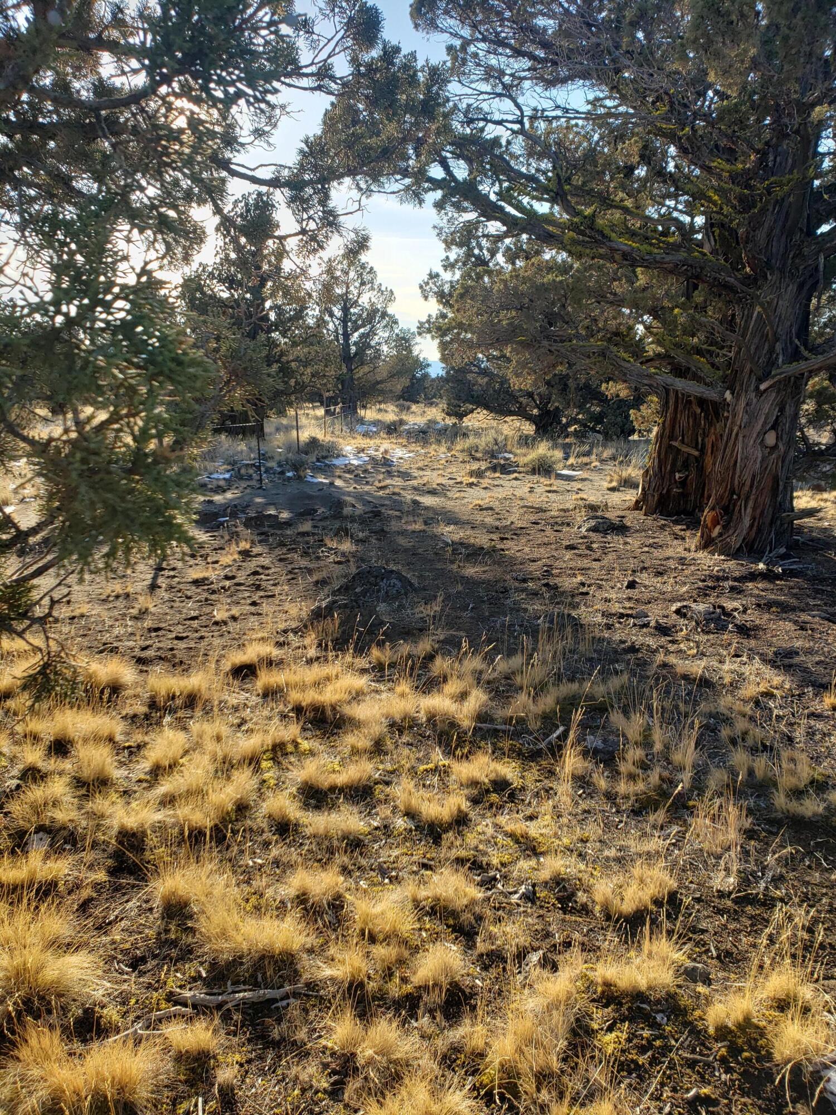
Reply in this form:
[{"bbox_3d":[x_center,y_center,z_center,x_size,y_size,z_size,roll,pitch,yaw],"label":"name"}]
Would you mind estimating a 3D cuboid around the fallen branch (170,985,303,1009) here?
[{"bbox_3d":[-0.464,1.133,2.164,0.333,0.042,0.052,-1,12,-5],"label":"fallen branch"}]

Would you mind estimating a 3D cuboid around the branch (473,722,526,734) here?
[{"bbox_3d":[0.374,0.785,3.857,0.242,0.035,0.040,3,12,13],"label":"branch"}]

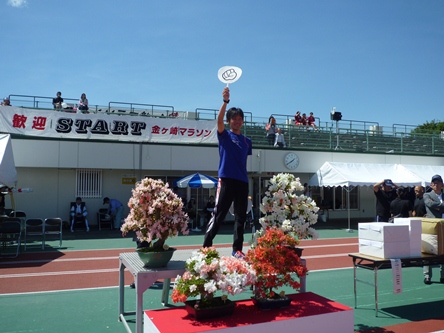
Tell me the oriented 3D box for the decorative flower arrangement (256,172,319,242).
[{"bbox_3d":[0.777,0.524,5.100,0.740,0.870,0.640,1,-2,-23],"label":"decorative flower arrangement"}]

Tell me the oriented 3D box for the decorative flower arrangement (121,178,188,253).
[{"bbox_3d":[-0.712,0.510,4.500,0.660,0.790,0.600,1,-2,-23],"label":"decorative flower arrangement"}]

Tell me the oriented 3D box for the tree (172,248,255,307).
[{"bbox_3d":[-0.077,1.019,3.850,0.740,0.560,0.580,1,-2,-23],"label":"tree"}]

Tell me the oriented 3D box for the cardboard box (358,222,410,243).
[{"bbox_3d":[2.165,0.879,5.649,0.410,0.205,0.440,1,-2,-22],"label":"cardboard box"}]

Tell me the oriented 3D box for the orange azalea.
[{"bbox_3d":[0.544,0.946,4.150,0.560,0.710,0.500,1,-2,-23],"label":"orange azalea"}]

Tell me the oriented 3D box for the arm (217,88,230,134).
[{"bbox_3d":[0.017,-0.644,4.870,0.150,0.540,0.160,1,-2,-23],"label":"arm"}]

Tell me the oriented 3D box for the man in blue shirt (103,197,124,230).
[{"bbox_3d":[-3.614,1.566,14.100,0.680,1.100,0.500,1,-2,-18],"label":"man in blue shirt"}]

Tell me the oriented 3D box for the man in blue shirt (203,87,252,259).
[{"bbox_3d":[0.064,0.070,4.900,0.540,1.980,0.400,1,-2,-24],"label":"man in blue shirt"}]

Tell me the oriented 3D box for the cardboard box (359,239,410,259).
[{"bbox_3d":[2.163,1.083,5.643,0.410,0.205,0.440,1,-2,-22],"label":"cardboard box"}]

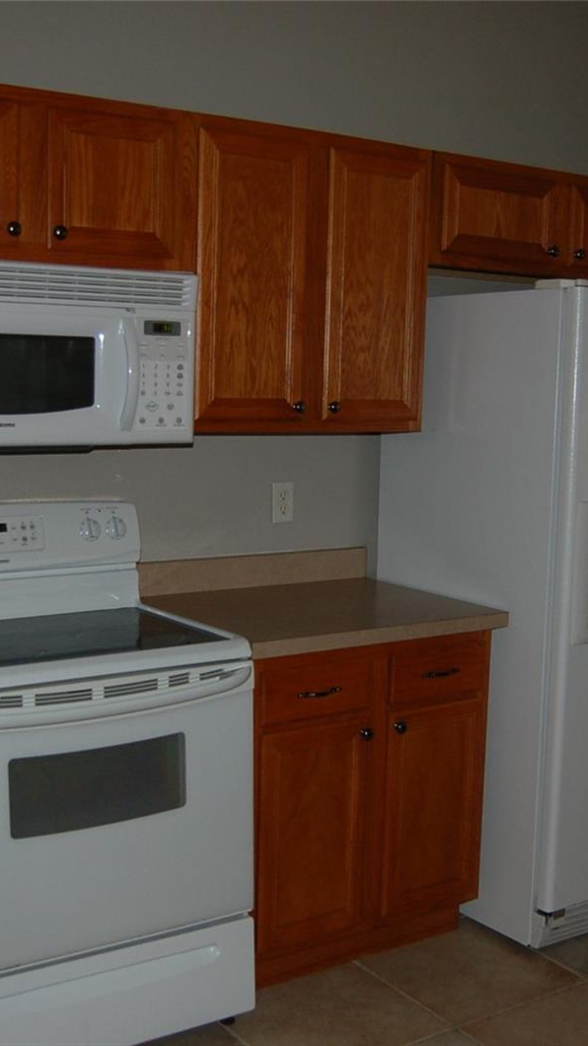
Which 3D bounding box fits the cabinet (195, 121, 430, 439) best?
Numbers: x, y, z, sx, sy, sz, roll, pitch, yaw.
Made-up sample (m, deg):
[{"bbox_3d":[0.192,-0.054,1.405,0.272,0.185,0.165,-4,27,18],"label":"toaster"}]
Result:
[{"bbox_3d":[-0.018,-0.634,3.196,0.737,0.773,0.324,-3,8,-32],"label":"cabinet"}]

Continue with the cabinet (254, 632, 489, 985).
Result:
[{"bbox_3d":[0.041,0.692,3.224,0.734,0.868,0.636,-3,8,-32],"label":"cabinet"}]

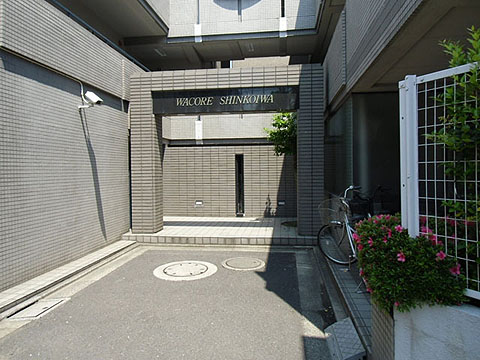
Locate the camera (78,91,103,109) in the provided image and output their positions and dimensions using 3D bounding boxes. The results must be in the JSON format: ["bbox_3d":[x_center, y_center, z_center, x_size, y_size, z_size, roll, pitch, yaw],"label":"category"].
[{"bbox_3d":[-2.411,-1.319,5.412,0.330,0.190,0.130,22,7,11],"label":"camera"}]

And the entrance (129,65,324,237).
[{"bbox_3d":[-0.292,-0.567,7.119,4.029,3.380,0.500,0,2,8],"label":"entrance"}]

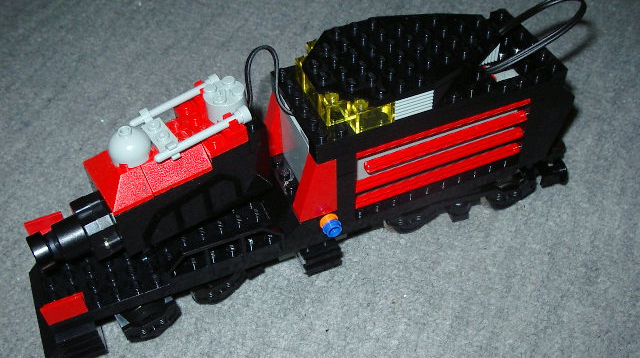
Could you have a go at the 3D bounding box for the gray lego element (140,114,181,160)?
[{"bbox_3d":[-0.060,-0.016,0.264,0.008,0.006,0.028,-26,50,-21],"label":"gray lego element"}]

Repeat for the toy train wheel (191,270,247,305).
[{"bbox_3d":[-0.044,0.045,0.297,0.025,0.017,0.009,-26,51,-21],"label":"toy train wheel"}]

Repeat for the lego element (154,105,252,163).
[{"bbox_3d":[-0.043,-0.016,0.260,0.040,0.006,0.006,-29,51,-17],"label":"lego element"}]

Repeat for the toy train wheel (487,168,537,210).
[{"bbox_3d":[0.087,0.005,0.330,0.025,0.017,0.009,-15,47,-12],"label":"toy train wheel"}]

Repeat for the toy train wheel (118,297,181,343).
[{"bbox_3d":[-0.069,0.058,0.285,0.025,0.017,0.009,-26,51,-21],"label":"toy train wheel"}]

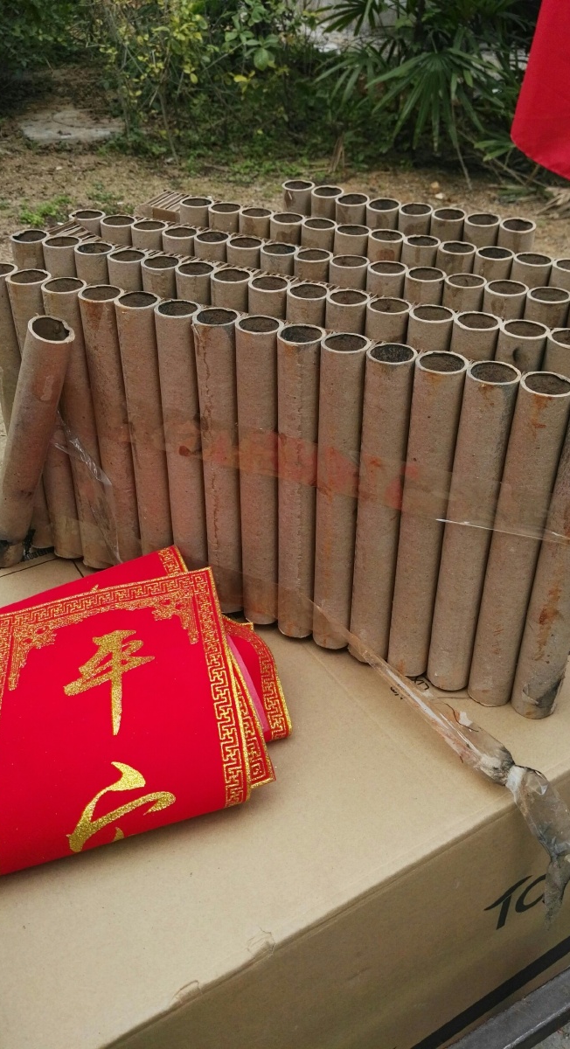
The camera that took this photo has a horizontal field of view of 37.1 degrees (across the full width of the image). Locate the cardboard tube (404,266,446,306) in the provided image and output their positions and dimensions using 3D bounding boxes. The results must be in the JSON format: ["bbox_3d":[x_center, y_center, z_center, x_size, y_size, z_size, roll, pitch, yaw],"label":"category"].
[{"bbox_3d":[0.125,-0.103,0.843,0.037,0.295,0.037,17,39,21],"label":"cardboard tube"}]

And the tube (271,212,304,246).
[{"bbox_3d":[0.002,-0.202,0.980,0.037,0.295,0.037,17,39,21],"label":"tube"}]

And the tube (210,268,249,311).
[{"bbox_3d":[-0.049,-0.098,0.826,0.036,0.294,0.036,17,39,20],"label":"tube"}]

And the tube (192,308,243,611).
[{"bbox_3d":[-0.056,-0.044,0.749,0.036,0.294,0.036,1,36,-1],"label":"tube"}]

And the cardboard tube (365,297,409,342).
[{"bbox_3d":[0.076,-0.053,0.711,0.034,0.271,0.034,16,39,20],"label":"cardboard tube"}]

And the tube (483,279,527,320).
[{"bbox_3d":[0.190,-0.083,0.812,0.036,0.294,0.036,16,39,21],"label":"tube"}]

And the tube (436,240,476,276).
[{"bbox_3d":[0.166,-0.146,0.904,0.037,0.295,0.037,17,39,21],"label":"tube"}]

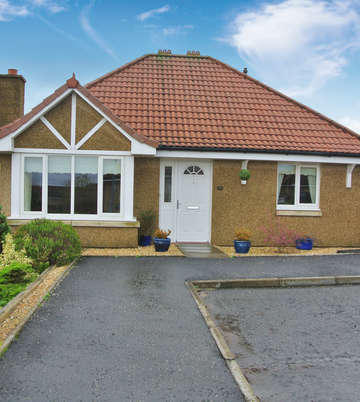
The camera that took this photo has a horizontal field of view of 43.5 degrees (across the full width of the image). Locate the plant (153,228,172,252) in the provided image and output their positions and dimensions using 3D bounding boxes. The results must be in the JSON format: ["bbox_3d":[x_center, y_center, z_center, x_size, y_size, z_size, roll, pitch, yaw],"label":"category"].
[{"bbox_3d":[-0.417,0.942,10.750,0.440,0.560,0.440,1,0,-7],"label":"plant"}]

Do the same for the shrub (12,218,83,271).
[{"bbox_3d":[-2.602,0.874,8.850,1.400,1.080,1.300,1,0,-7],"label":"shrub"}]

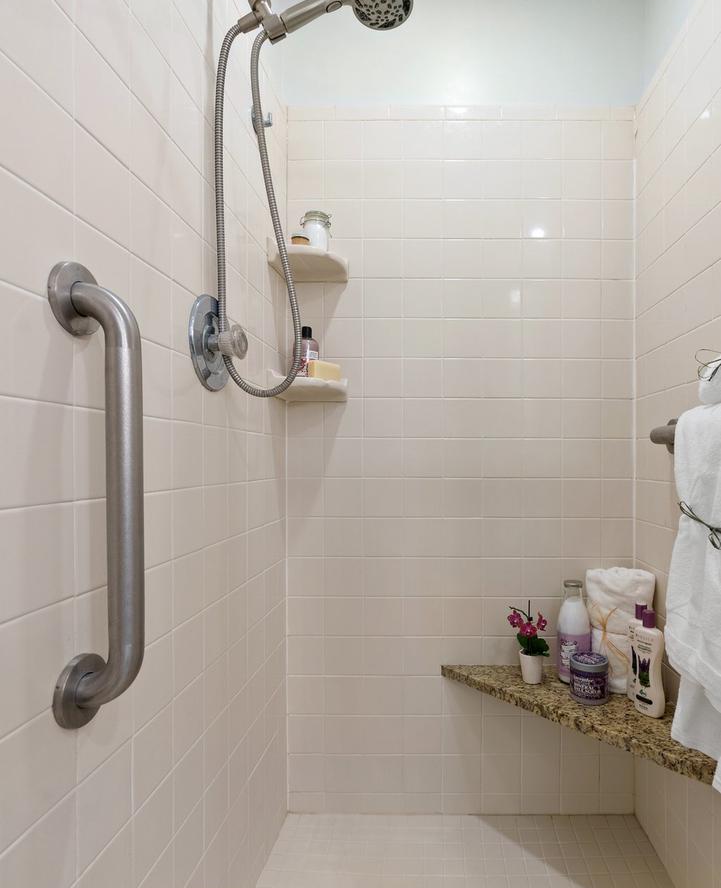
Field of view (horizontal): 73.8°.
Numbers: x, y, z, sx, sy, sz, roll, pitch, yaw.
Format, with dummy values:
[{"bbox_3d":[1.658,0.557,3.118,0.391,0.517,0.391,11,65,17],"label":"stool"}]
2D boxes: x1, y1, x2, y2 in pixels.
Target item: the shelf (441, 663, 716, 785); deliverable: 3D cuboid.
[{"bbox_3d":[0.485,0.632,1.125,0.544,0.032,0.490,0,-1,4],"label":"shelf"}]

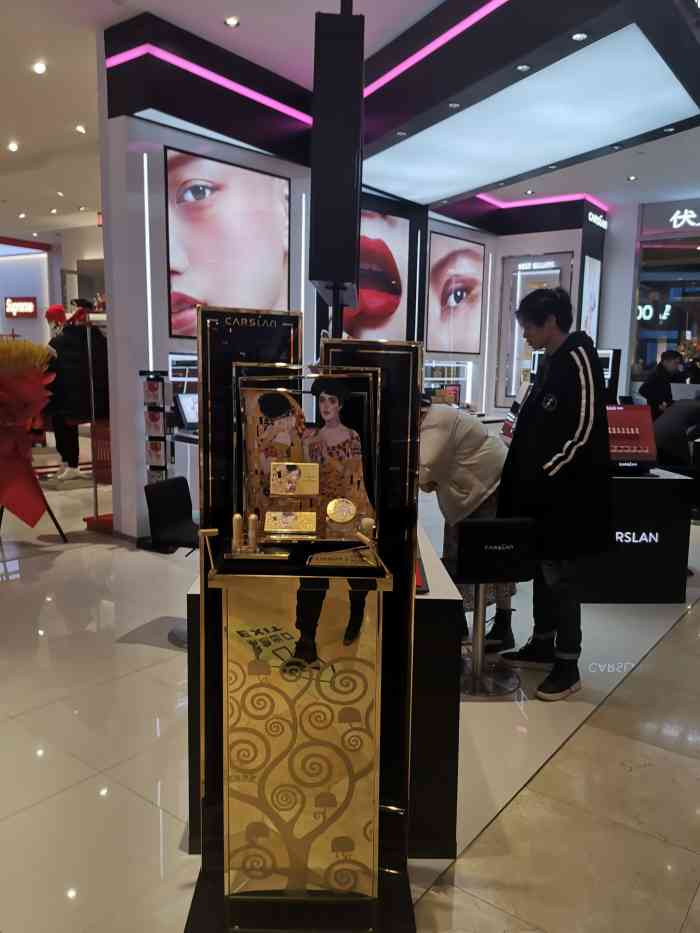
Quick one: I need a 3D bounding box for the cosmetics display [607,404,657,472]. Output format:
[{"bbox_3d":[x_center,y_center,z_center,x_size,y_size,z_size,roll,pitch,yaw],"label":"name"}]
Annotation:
[{"bbox_3d":[1.776,-0.173,4.665,0.340,0.420,0.250,0,8,-3],"label":"cosmetics display"}]

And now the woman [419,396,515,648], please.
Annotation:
[{"bbox_3d":[0.525,0.282,3.780,0.720,1.320,0.500,3,8,16],"label":"woman"}]

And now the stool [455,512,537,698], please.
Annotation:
[{"bbox_3d":[0.617,0.601,3.386,0.400,0.810,0.420,-1,8,-12],"label":"stool"}]

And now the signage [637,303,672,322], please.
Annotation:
[{"bbox_3d":[5.021,-2.539,12.000,0.580,0.270,0.060,7,10,37],"label":"signage"}]

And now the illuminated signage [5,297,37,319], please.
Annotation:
[{"bbox_3d":[-4.656,-2.236,10.300,0.780,0.280,0.080,7,10,37],"label":"illuminated signage"}]

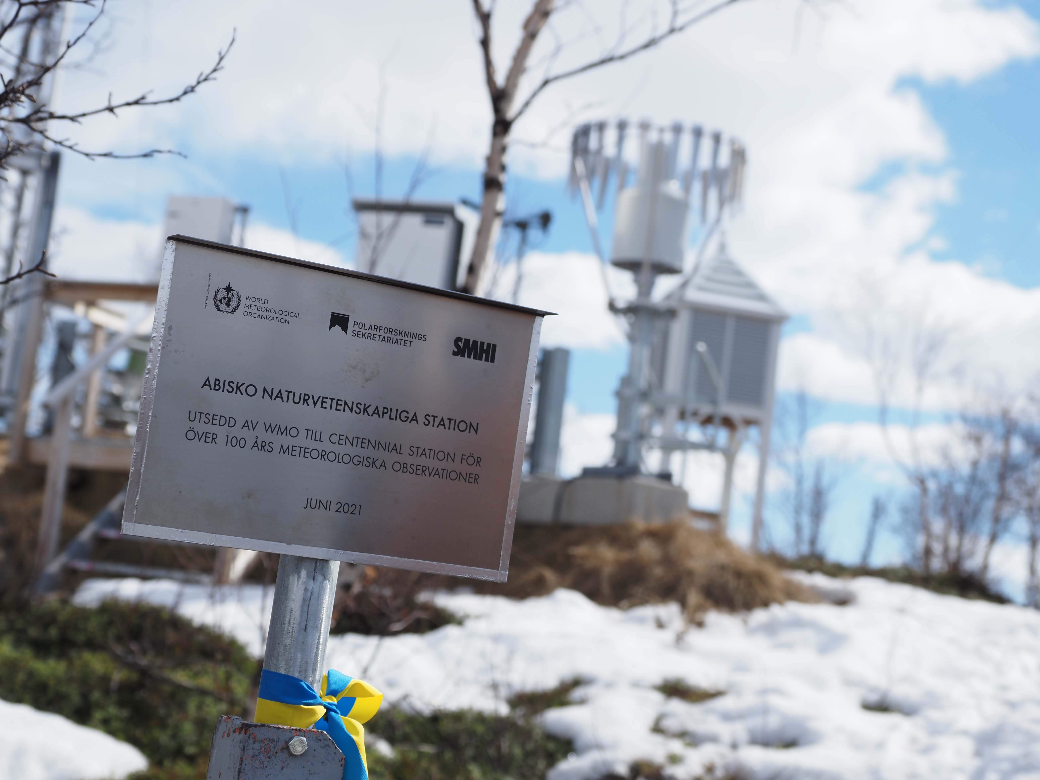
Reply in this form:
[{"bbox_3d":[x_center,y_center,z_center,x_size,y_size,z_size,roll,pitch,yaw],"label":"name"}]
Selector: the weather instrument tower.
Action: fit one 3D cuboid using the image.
[{"bbox_3d":[0.697,-0.345,10.411,1.030,2.120,1.030,6,-6,4],"label":"weather instrument tower"}]

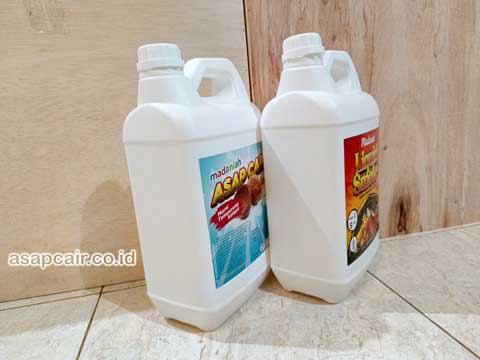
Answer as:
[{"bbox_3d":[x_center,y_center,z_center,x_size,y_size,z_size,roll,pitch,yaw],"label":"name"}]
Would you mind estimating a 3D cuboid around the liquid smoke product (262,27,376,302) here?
[{"bbox_3d":[0.113,-0.016,0.435,0.124,0.320,0.157,5,16,39],"label":"liquid smoke product"}]

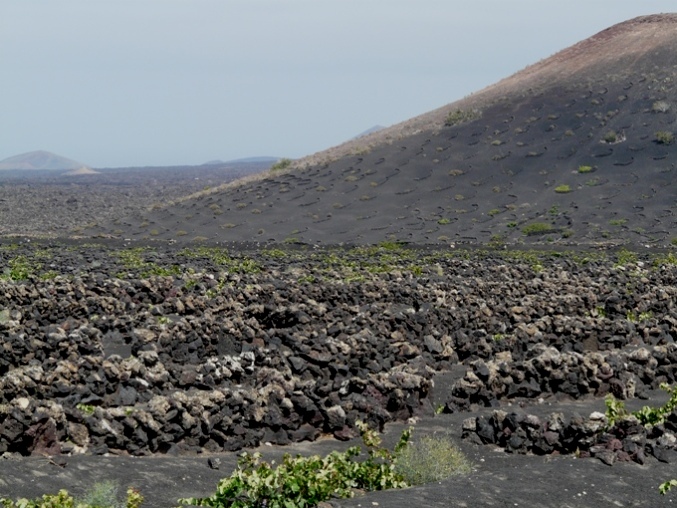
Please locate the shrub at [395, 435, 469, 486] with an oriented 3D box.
[{"bbox_3d":[1.016,2.232,26.000,0.810,0.510,0.740,0,2,0],"label":"shrub"}]

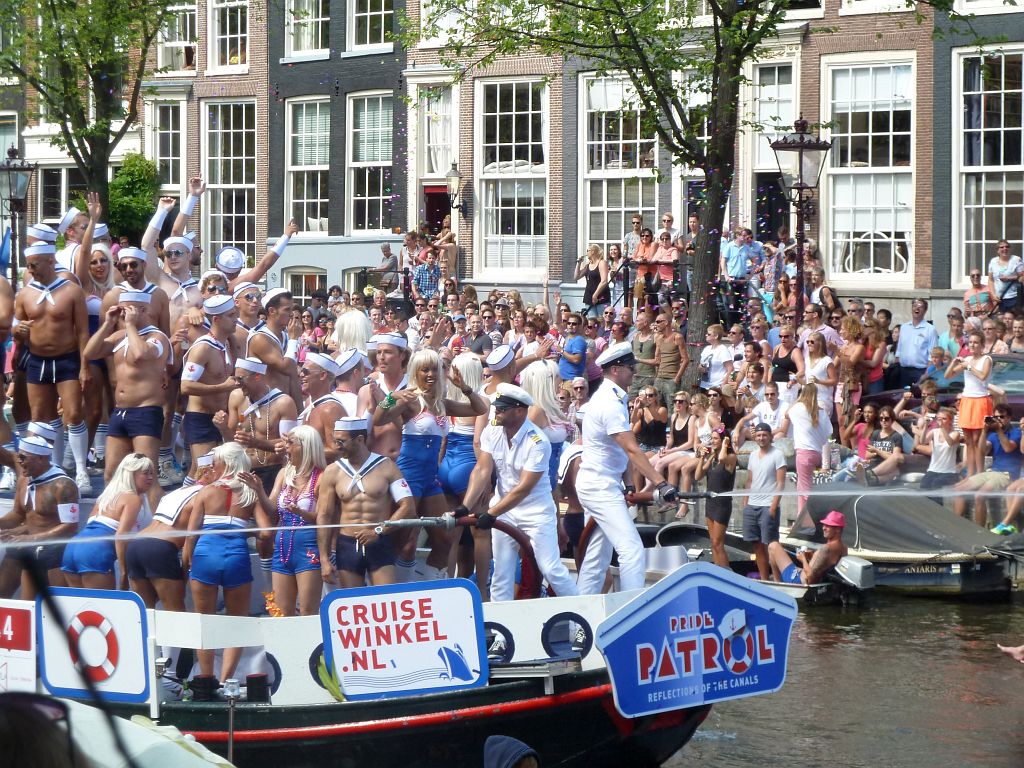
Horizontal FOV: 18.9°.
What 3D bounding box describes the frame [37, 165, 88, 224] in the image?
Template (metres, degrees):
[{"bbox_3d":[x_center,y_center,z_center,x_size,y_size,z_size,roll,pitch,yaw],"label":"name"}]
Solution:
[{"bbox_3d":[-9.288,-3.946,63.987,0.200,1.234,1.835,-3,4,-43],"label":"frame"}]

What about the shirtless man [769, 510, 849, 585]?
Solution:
[{"bbox_3d":[3.111,1.778,32.317,0.850,0.880,0.520,1,2,15],"label":"shirtless man"}]

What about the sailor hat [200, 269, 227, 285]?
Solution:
[{"bbox_3d":[-2.183,-0.772,22.500,0.220,0.100,0.230,-1,-35,-10],"label":"sailor hat"}]

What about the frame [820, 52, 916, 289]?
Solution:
[{"bbox_3d":[5.592,-3.334,48.048,0.220,3.697,1.876,-3,4,-43],"label":"frame"}]

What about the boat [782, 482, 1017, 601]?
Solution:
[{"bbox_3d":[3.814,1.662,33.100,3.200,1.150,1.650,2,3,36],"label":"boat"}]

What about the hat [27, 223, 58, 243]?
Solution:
[{"bbox_3d":[-3.479,-1.123,22.800,0.235,0.120,0.220,11,4,-9],"label":"hat"}]

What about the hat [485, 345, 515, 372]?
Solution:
[{"bbox_3d":[-0.087,-0.185,21.500,0.210,0.100,0.230,-19,27,29],"label":"hat"}]

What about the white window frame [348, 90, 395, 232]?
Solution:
[{"bbox_3d":[-2.640,-4.104,57.000,0.170,2.650,1.450,-2,4,-40],"label":"white window frame"}]

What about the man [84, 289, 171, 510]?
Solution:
[{"bbox_3d":[-2.723,0.281,21.844,0.620,1.860,0.480,2,3,35],"label":"man"}]

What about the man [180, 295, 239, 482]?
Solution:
[{"bbox_3d":[-2.096,0.291,21.443,0.450,1.830,0.520,2,3,32],"label":"man"}]

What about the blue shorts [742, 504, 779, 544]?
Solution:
[{"bbox_3d":[2.601,1.450,32.200,0.380,0.430,0.280,1,3,20],"label":"blue shorts"}]

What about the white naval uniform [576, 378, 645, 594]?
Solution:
[{"bbox_3d":[0.553,0.718,17.639,0.420,1.500,0.500,0,3,-2],"label":"white naval uniform"}]

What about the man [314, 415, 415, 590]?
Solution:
[{"bbox_3d":[-0.991,1.123,20.735,0.640,1.810,0.380,1,2,12],"label":"man"}]

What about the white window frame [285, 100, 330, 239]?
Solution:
[{"bbox_3d":[-3.571,-3.836,54.268,1.207,2.500,0.200,2,3,43],"label":"white window frame"}]

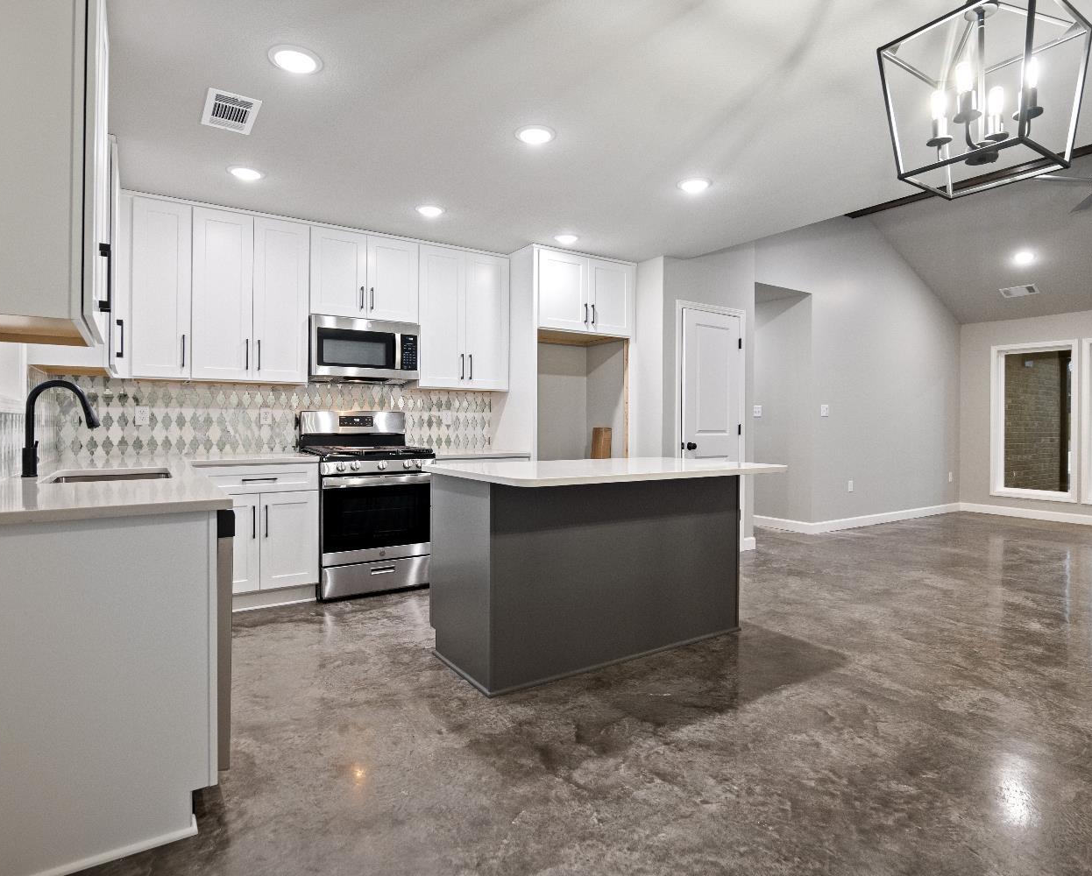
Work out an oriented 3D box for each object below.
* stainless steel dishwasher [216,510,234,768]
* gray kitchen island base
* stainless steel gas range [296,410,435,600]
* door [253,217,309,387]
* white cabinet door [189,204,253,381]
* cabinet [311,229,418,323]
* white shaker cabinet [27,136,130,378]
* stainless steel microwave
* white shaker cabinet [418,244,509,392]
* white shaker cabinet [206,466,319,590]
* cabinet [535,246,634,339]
[{"bbox_3d":[-1.298,0.616,1.750,0.605,0.826,0.600,0,1,-33],"label":"stainless steel dishwasher"},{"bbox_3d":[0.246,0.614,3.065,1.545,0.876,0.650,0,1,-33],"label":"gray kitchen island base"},{"bbox_3d":[-1.250,0.419,4.108,0.760,1.221,0.680,-1,1,-34],"label":"stainless steel gas range"},{"bbox_3d":[-1.717,-0.885,3.802,0.345,1.042,0.025,-1,1,-34],"label":"door"},{"bbox_3d":[-1.996,-0.882,3.615,0.327,1.042,0.025,-1,1,-34],"label":"white cabinet door"},{"bbox_3d":[-1.342,-1.132,4.233,0.762,0.586,0.341,-1,1,-34],"label":"cabinet"},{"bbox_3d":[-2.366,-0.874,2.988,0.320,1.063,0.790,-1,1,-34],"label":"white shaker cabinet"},{"bbox_3d":[-1.337,-0.622,4.253,0.760,0.417,0.370,0,1,-33],"label":"stainless steel microwave"},{"bbox_3d":[-0.710,-0.896,4.682,0.763,1.060,0.324,0,1,-33],"label":"white shaker cabinet"},{"bbox_3d":[-1.884,0.573,3.772,0.673,0.826,0.617,0,1,-33],"label":"white shaker cabinet"},{"bbox_3d":[0.140,-1.133,4.864,0.975,0.609,0.650,-1,1,-34],"label":"cabinet"}]

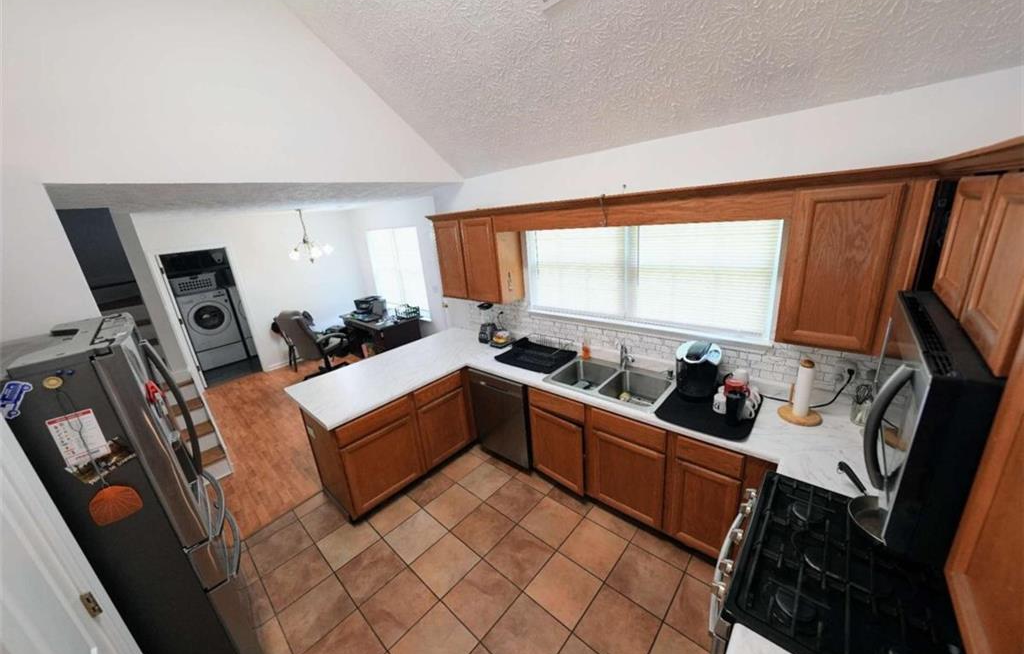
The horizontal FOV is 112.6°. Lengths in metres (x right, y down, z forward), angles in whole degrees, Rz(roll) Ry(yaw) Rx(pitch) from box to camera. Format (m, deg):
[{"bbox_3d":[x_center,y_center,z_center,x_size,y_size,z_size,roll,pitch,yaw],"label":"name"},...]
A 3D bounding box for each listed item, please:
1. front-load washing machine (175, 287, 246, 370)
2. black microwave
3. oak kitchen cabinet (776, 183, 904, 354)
[{"bbox_3d":[-5.696,0.006,6.473,0.760,1.355,0.686,10,22,42],"label":"front-load washing machine"},{"bbox_3d":[1.196,0.223,0.835,0.420,0.420,0.740,10,22,42],"label":"black microwave"},{"bbox_3d":[1.530,-0.287,1.626,0.340,0.745,0.325,10,23,41],"label":"oak kitchen cabinet"}]

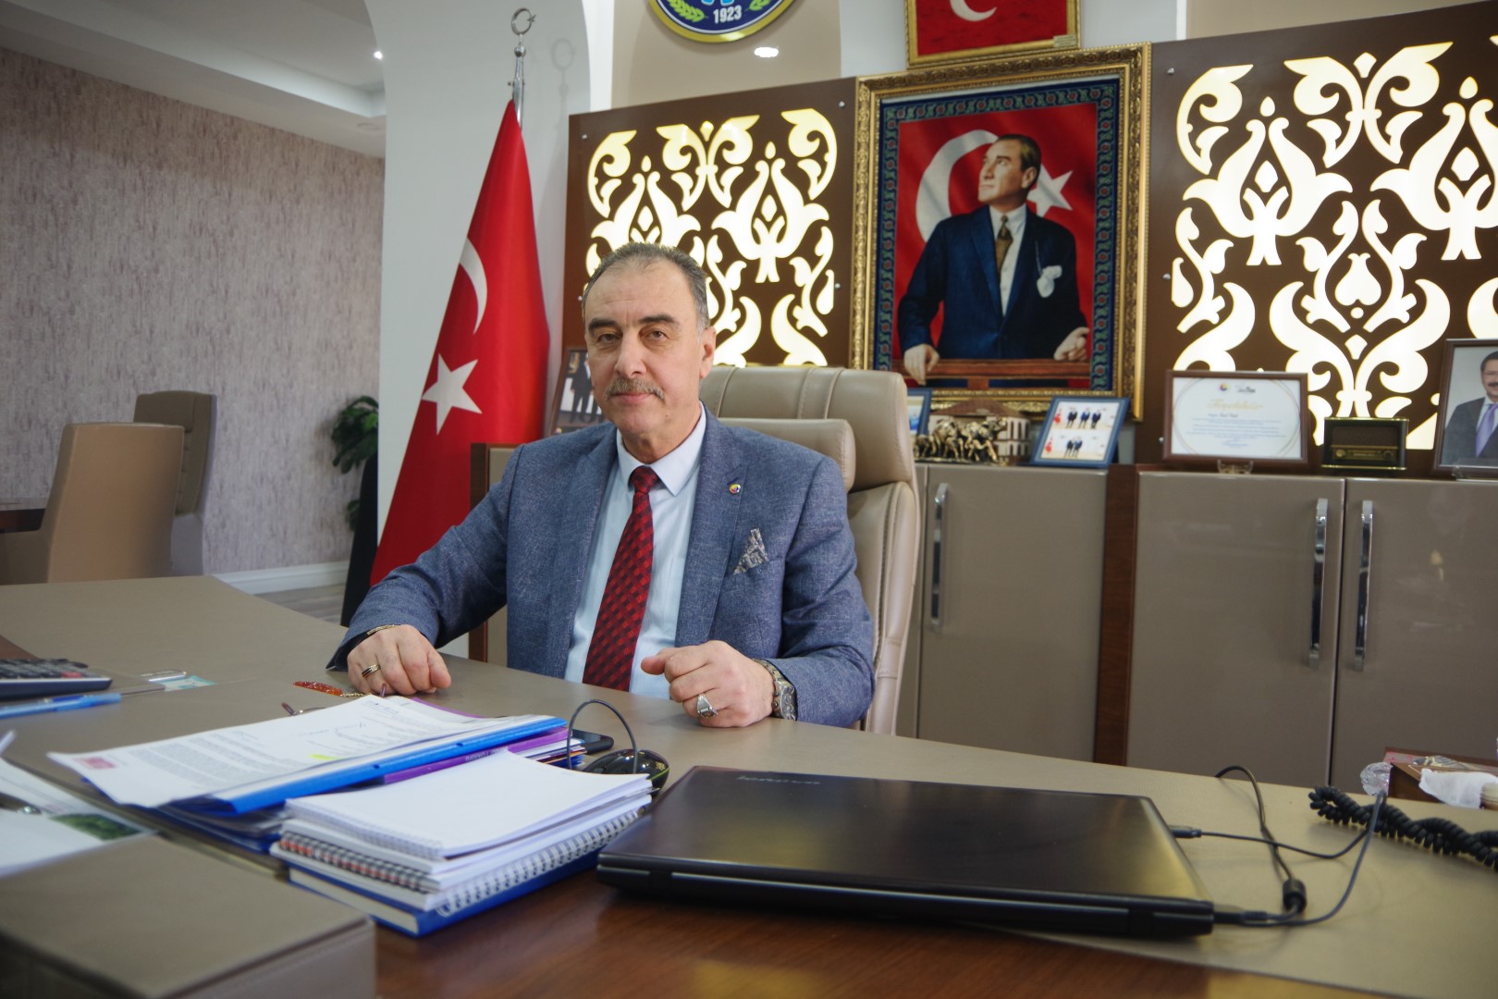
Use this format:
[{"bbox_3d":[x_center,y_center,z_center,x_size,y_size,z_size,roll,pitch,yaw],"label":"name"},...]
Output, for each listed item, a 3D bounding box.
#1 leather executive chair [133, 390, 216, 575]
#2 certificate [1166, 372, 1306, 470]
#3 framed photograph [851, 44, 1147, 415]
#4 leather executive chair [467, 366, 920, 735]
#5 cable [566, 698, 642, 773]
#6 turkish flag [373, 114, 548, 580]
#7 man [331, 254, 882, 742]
[{"bbox_3d":[-2.820,0.121,4.940,0.620,1.220,0.680,3,3,26],"label":"leather executive chair"},{"bbox_3d":[1.124,-0.188,2.589,0.308,0.206,0.030,2,-10,13],"label":"certificate"},{"bbox_3d":[0.660,-0.698,3.040,0.768,0.943,0.055,3,3,24],"label":"framed photograph"},{"bbox_3d":[-0.080,0.385,1.510,0.660,1.180,0.700,3,3,20],"label":"leather executive chair"},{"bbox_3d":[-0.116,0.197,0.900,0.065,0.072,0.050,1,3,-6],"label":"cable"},{"bbox_3d":[-0.944,-0.453,3.625,0.560,1.600,0.260,3,3,26],"label":"turkish flag"},{"bbox_3d":[-0.165,0.322,1.330,0.630,1.310,0.700,2,3,16],"label":"man"}]

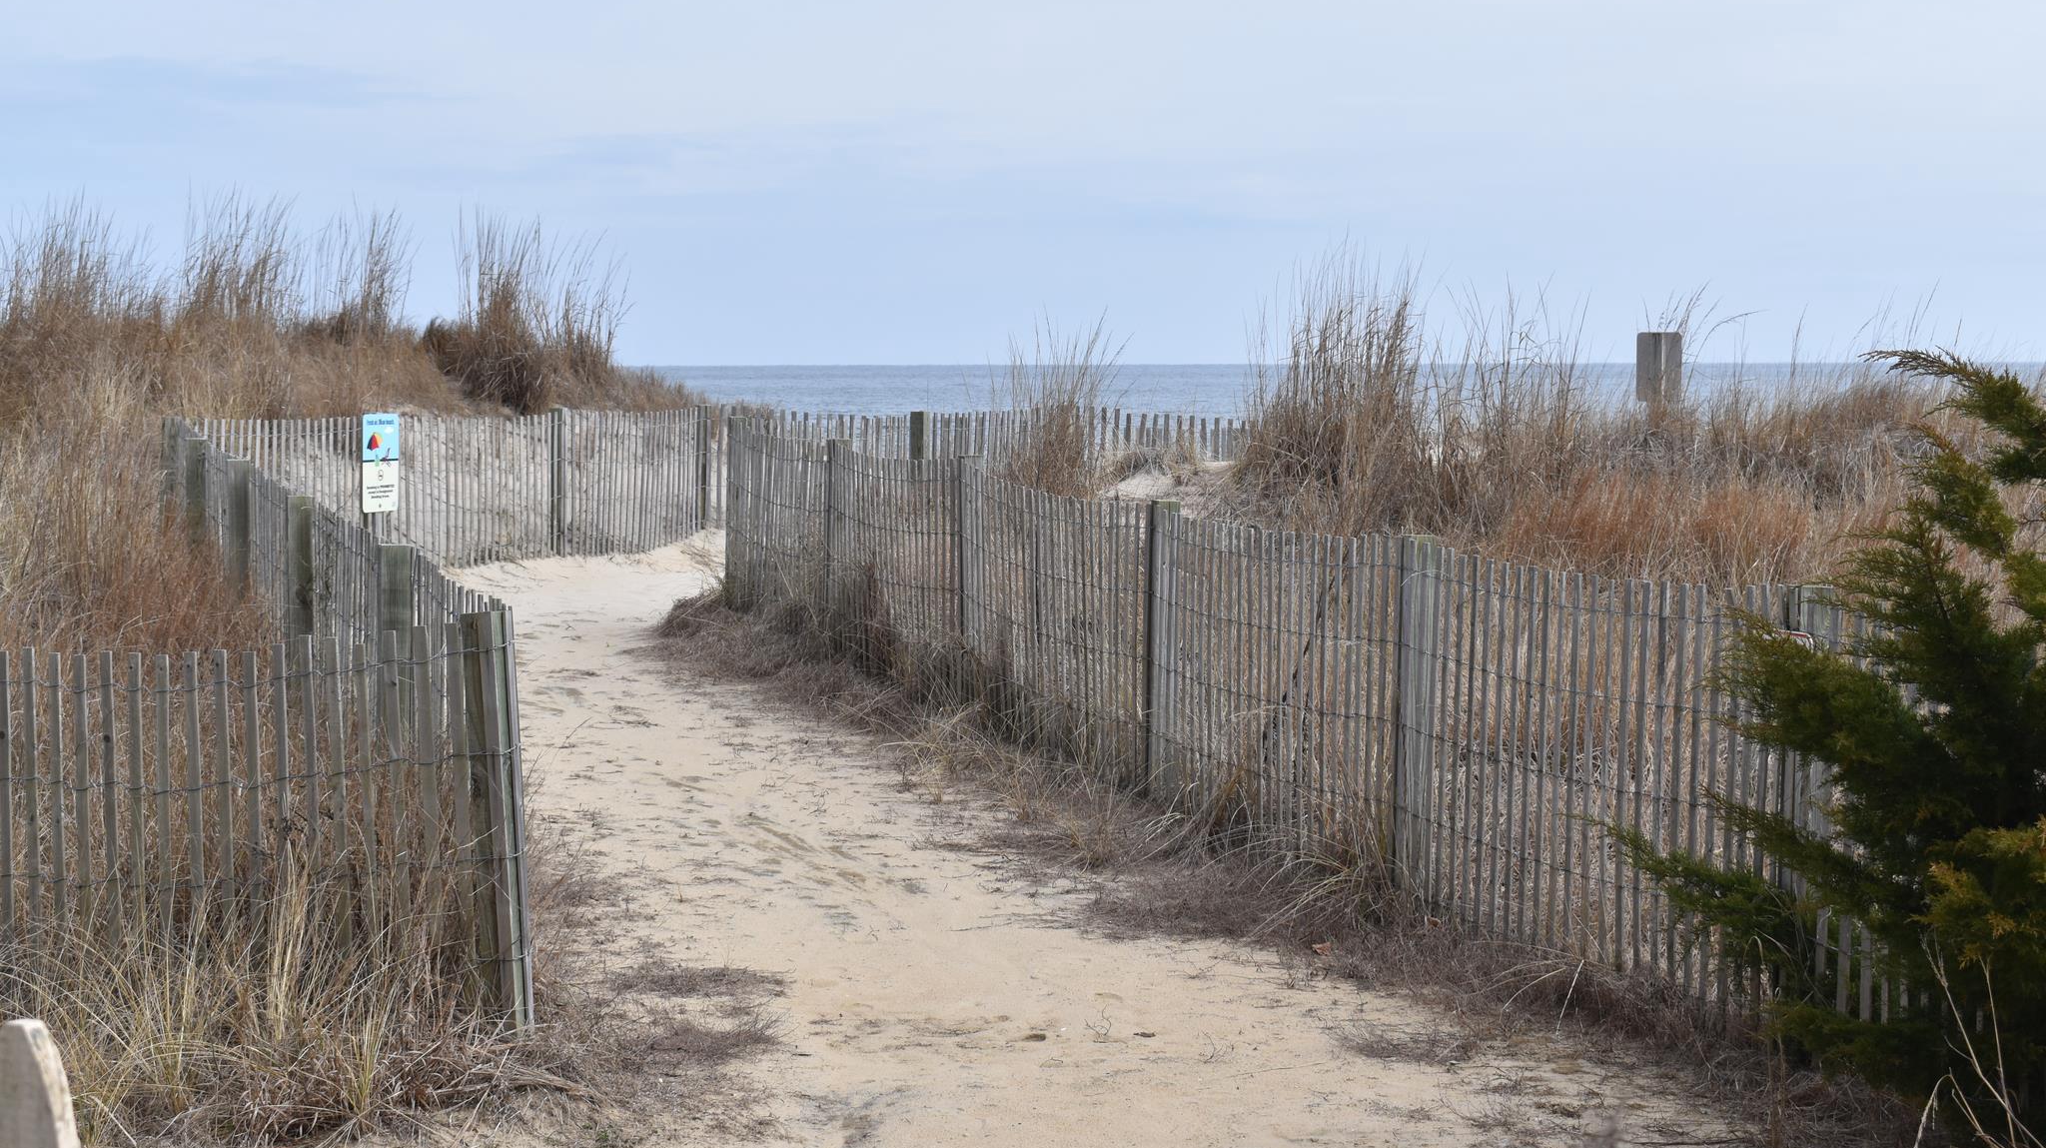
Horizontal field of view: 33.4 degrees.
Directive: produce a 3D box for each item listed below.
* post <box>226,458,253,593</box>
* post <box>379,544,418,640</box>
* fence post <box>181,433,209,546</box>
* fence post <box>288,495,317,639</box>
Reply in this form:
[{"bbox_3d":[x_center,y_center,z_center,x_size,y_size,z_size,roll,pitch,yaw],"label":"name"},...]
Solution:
[{"bbox_3d":[-3.527,0.031,15.384,0.092,1.100,0.092,-1,4,-19],"label":"post"},{"bbox_3d":[-1.981,0.448,10.833,0.092,1.080,0.092,-1,4,-19],"label":"post"},{"bbox_3d":[-4.277,-0.159,17.684,0.092,1.100,0.092,-1,4,-19],"label":"fence post"},{"bbox_3d":[-2.762,0.248,13.084,0.092,1.100,0.092,-1,4,-19],"label":"fence post"}]

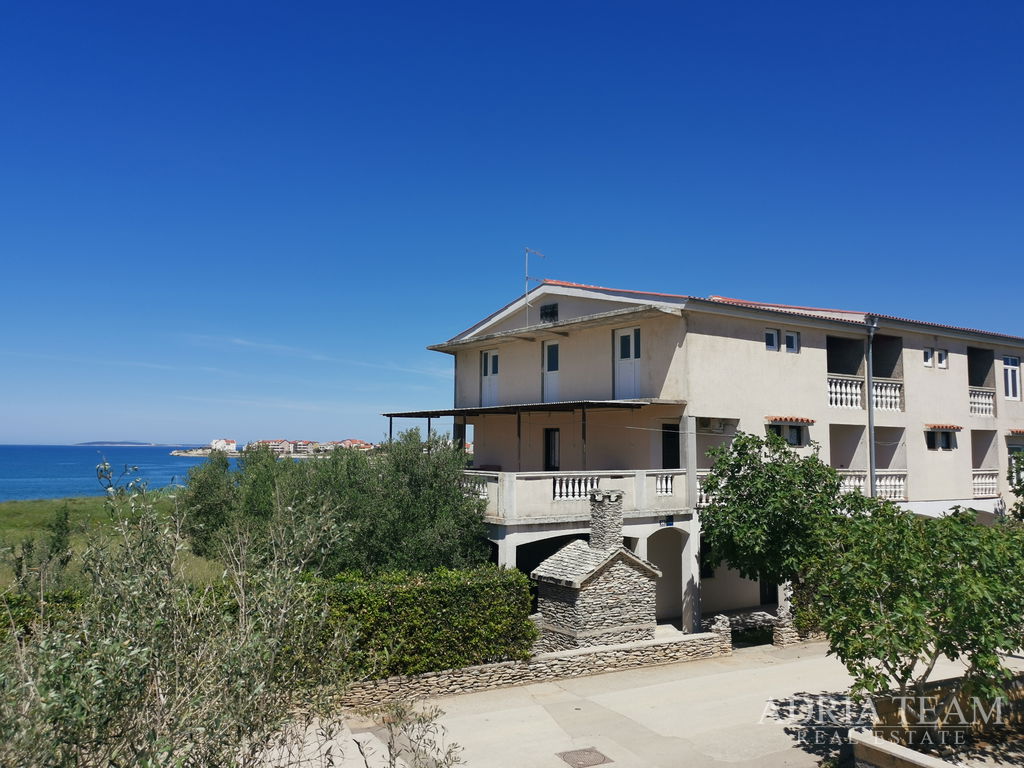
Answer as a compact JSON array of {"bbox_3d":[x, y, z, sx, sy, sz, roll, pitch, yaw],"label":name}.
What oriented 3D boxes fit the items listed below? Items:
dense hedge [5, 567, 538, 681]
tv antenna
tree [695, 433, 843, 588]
[{"bbox_3d":[-4.184,4.805,15.416,9.789,1.820,1.250,3,-5,-25],"label":"dense hedge"},{"bbox_3d":[0.817,-3.077,26.409,0.350,2.774,1.000,-4,-6,42],"label":"tv antenna"},{"bbox_3d":[6.669,3.847,20.259,3.800,5.225,3.700,1,-5,0],"label":"tree"}]

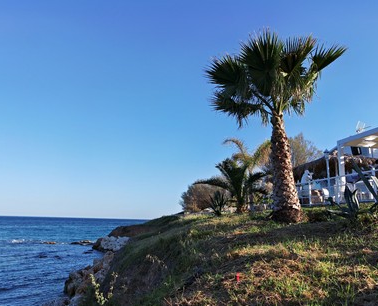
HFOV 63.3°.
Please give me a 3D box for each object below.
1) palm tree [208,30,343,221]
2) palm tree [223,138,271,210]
[{"bbox_3d":[2.441,-0.897,8.477,3.900,5.350,3.700,1,-12,0],"label":"palm tree"},{"bbox_3d":[2.759,0.958,14.150,2.400,3.250,2.400,1,-12,0],"label":"palm tree"}]

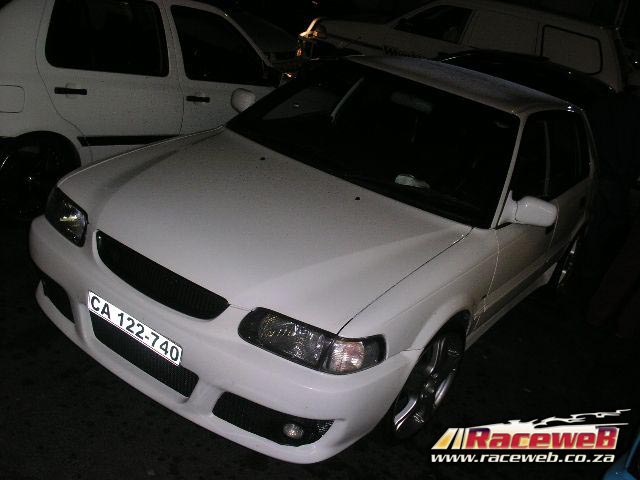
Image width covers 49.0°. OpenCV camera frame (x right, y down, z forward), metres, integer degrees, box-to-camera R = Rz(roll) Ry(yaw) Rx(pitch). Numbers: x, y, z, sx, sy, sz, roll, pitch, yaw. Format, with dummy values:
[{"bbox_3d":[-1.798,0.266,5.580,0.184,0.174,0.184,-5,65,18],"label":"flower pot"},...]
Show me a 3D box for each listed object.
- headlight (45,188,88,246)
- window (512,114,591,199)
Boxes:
[{"bbox_3d":[-0.969,-0.104,2.926,0.414,0.172,0.313,24,22,27],"label":"headlight"},{"bbox_3d":[1.300,-0.454,3.910,0.111,0.465,1.778,-2,9,33],"label":"window"}]

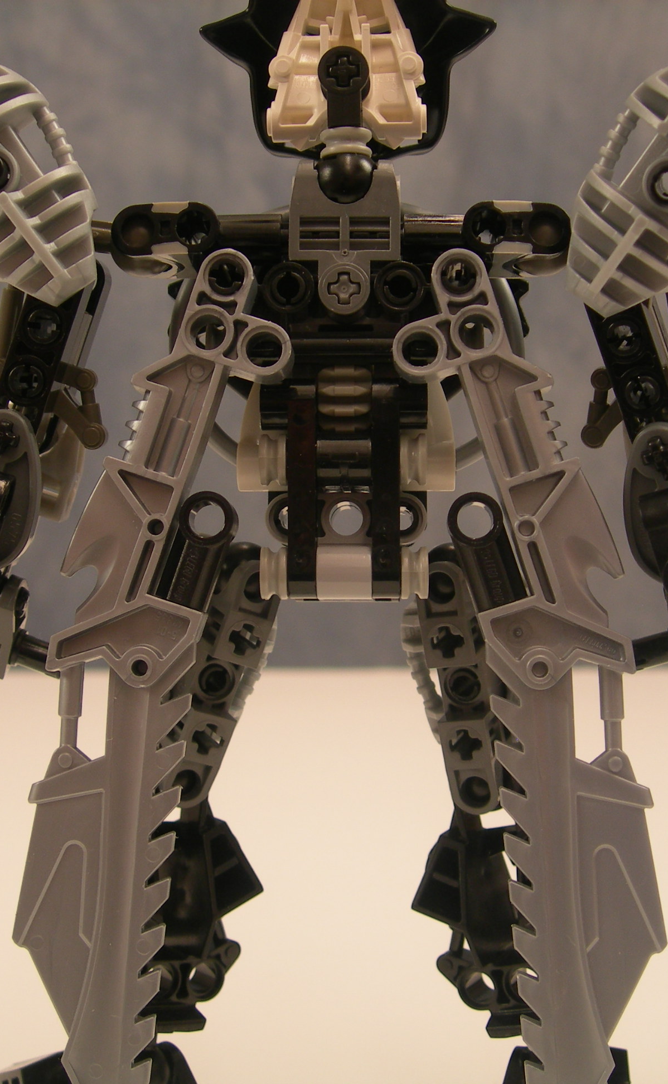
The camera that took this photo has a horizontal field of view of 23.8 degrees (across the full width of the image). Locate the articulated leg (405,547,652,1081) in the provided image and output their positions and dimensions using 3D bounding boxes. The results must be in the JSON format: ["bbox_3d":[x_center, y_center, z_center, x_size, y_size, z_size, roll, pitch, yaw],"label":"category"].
[{"bbox_3d":[0.031,0.046,0.256,0.038,0.092,0.045,0,1,0],"label":"articulated leg"}]

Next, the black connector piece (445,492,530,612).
[{"bbox_3d":[0.020,0.001,0.214,0.007,0.016,0.008,-18,0,0],"label":"black connector piece"}]

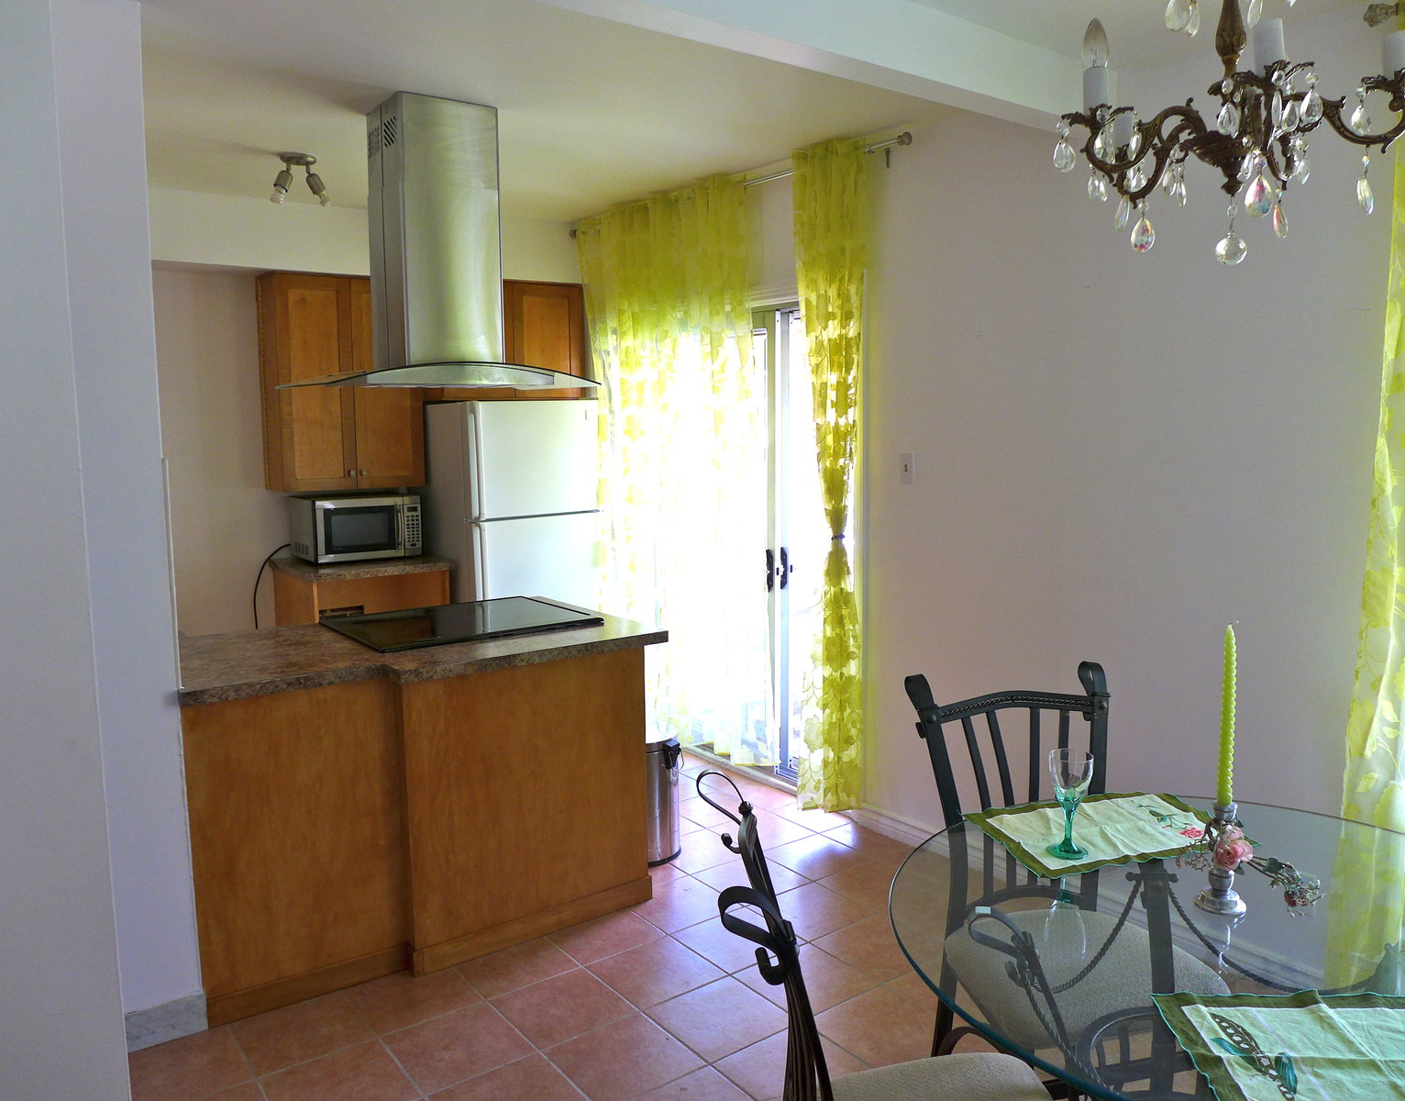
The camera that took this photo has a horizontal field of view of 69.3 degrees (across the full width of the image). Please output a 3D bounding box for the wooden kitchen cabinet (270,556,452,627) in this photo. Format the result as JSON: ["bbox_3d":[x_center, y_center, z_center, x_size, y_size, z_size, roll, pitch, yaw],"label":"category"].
[{"bbox_3d":[-1.708,0.519,5.173,0.680,0.914,0.650,-5,8,-35],"label":"wooden kitchen cabinet"}]

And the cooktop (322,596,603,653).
[{"bbox_3d":[-0.825,0.247,3.465,0.765,0.028,0.630,-5,8,-35],"label":"cooktop"}]

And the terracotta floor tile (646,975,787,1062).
[{"bbox_3d":[0.050,1.258,2.737,0.303,0.010,0.303,-5,8,-36],"label":"terracotta floor tile"}]

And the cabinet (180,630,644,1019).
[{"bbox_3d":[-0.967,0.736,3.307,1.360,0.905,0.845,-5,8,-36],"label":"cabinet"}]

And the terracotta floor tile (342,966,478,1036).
[{"bbox_3d":[-0.807,1.250,2.853,0.302,0.010,0.283,-5,8,-36],"label":"terracotta floor tile"}]

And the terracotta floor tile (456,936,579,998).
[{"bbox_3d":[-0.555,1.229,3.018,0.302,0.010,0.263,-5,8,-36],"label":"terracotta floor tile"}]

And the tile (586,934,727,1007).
[{"bbox_3d":[-0.136,1.232,2.970,0.303,0.010,0.303,-5,8,-36],"label":"tile"}]

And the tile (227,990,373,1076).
[{"bbox_3d":[-1.056,1.271,2.687,0.302,0.010,0.293,-5,8,-36],"label":"tile"}]

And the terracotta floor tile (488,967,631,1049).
[{"bbox_3d":[-0.382,1.254,2.793,0.302,0.010,0.302,-5,8,-36],"label":"terracotta floor tile"}]

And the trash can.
[{"bbox_3d":[-0.218,0.901,3.787,0.300,0.460,0.285,0,7,0],"label":"trash can"}]

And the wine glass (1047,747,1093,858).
[{"bbox_3d":[0.698,0.482,1.938,0.085,0.190,0.085,-5,8,-36],"label":"wine glass"}]

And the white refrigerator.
[{"bbox_3d":[-1.030,0.072,5.542,0.750,1.710,0.740,-4,8,-32],"label":"white refrigerator"}]

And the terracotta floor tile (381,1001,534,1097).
[{"bbox_3d":[-0.628,1.276,2.617,0.303,0.010,0.303,-5,8,-36],"label":"terracotta floor tile"}]

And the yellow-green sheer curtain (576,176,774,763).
[{"bbox_3d":[-0.171,-0.357,4.830,0.120,2.530,1.580,-5,8,-36],"label":"yellow-green sheer curtain"}]

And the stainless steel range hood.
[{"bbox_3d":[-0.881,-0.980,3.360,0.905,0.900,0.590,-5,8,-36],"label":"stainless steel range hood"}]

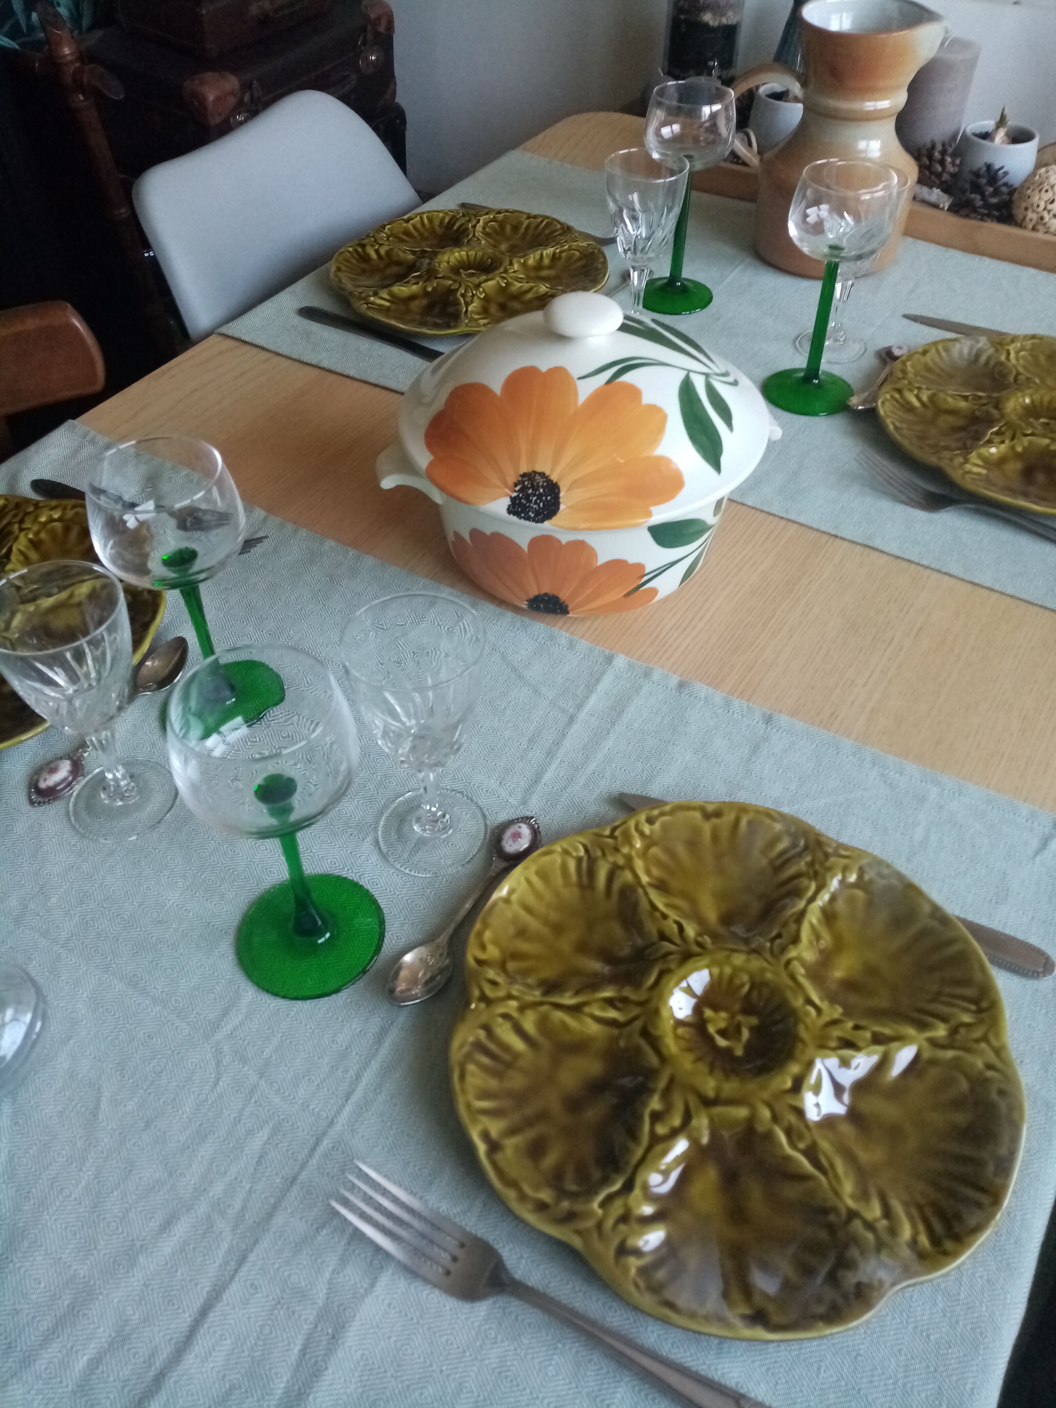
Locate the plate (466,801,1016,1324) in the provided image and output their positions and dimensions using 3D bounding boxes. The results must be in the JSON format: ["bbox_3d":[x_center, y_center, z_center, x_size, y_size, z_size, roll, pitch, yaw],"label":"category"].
[{"bbox_3d":[0.090,0.148,0.478,0.250,0.029,0.249,0,47,0],"label":"plate"}]

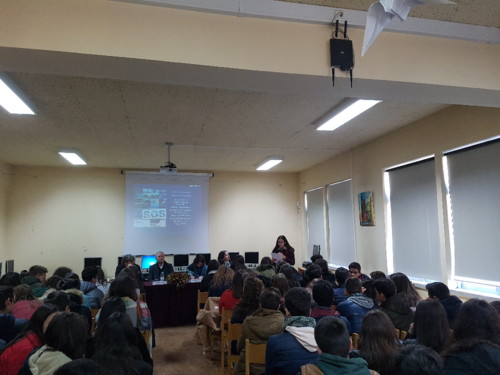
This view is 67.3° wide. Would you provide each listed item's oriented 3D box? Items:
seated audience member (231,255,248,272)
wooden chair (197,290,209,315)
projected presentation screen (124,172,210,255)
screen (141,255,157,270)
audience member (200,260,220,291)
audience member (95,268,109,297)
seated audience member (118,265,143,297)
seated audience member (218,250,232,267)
[{"bbox_3d":[-0.202,1.839,6.716,0.450,1.245,0.680,2,-7,-20],"label":"seated audience member"},{"bbox_3d":[-0.647,2.013,6.028,0.410,0.800,0.480,1,-7,-12],"label":"wooden chair"},{"bbox_3d":[-2.000,0.659,9.125,2.030,1.981,0.080,1,-7,-12],"label":"projected presentation screen"},{"bbox_3d":[-2.293,1.740,8.597,0.381,0.387,0.150,1,-7,-12],"label":"screen"},{"bbox_3d":[-0.564,1.707,5.673,0.460,1.272,0.700,1,-7,-12],"label":"audience member"},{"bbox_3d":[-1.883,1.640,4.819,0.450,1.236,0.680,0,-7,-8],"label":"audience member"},{"bbox_3d":[-1.935,1.853,6.085,0.480,1.156,0.780,1,-7,-12],"label":"seated audience member"},{"bbox_3d":[-0.401,1.907,7.426,0.660,1.281,0.460,-6,-8,37],"label":"seated audience member"}]

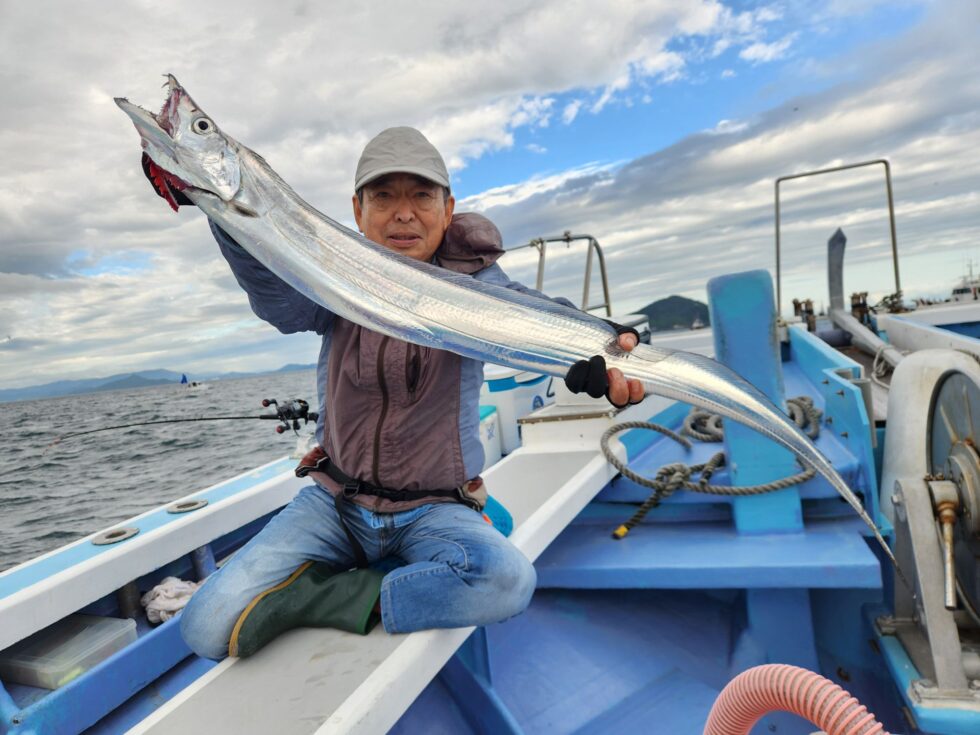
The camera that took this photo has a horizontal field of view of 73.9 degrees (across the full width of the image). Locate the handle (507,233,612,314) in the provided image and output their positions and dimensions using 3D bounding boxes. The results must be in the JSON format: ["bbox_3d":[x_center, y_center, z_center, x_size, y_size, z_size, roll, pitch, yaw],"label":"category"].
[{"bbox_3d":[0.346,-0.452,3.200,0.520,0.450,0.300,-5,2,20],"label":"handle"}]

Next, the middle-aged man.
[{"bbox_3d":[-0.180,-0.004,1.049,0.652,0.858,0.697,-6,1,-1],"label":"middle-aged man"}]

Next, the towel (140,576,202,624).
[{"bbox_3d":[-0.570,0.422,1.180,0.130,0.090,0.150,-5,2,31],"label":"towel"}]

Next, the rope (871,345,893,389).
[{"bbox_3d":[1.443,-0.004,2.400,0.090,0.170,0.090,-5,2,30],"label":"rope"}]

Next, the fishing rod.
[{"bbox_3d":[-1.022,0.191,2.162,1.714,0.150,0.110,-5,2,30],"label":"fishing rod"}]

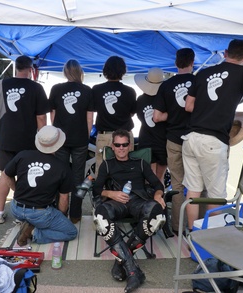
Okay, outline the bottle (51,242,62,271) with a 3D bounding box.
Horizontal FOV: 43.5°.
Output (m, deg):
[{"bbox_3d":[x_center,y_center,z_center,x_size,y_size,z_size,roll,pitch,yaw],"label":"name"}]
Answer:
[{"bbox_3d":[-0.480,0.810,2.268,0.073,0.195,0.073,1,5,0],"label":"bottle"}]

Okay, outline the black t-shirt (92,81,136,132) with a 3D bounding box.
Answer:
[{"bbox_3d":[-0.079,-0.417,3.220,0.460,0.540,0.280,1,5,0],"label":"black t-shirt"}]

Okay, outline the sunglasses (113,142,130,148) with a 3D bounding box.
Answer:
[{"bbox_3d":[0.000,-0.009,2.740,0.145,0.045,0.140,2,4,0],"label":"sunglasses"}]

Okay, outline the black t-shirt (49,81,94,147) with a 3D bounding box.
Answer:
[{"bbox_3d":[-0.528,-0.338,3.220,0.470,0.670,0.270,2,4,-2],"label":"black t-shirt"}]

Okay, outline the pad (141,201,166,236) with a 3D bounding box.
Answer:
[{"bbox_3d":[0.238,0.543,2.270,0.160,0.230,0.120,25,-6,-19],"label":"pad"}]

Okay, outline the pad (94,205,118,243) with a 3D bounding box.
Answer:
[{"bbox_3d":[-0.115,0.581,2.330,0.155,0.250,0.130,-26,-16,23],"label":"pad"}]

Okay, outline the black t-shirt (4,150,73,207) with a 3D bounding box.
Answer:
[{"bbox_3d":[-0.724,0.288,2.660,0.540,0.500,0.330,1,-18,-1],"label":"black t-shirt"}]

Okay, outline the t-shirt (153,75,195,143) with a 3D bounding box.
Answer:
[{"bbox_3d":[0.588,-0.373,2.990,0.500,0.680,0.300,3,4,12],"label":"t-shirt"}]

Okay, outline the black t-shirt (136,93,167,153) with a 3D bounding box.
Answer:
[{"bbox_3d":[0.349,-0.257,3.330,0.390,0.600,0.260,2,5,3],"label":"black t-shirt"}]

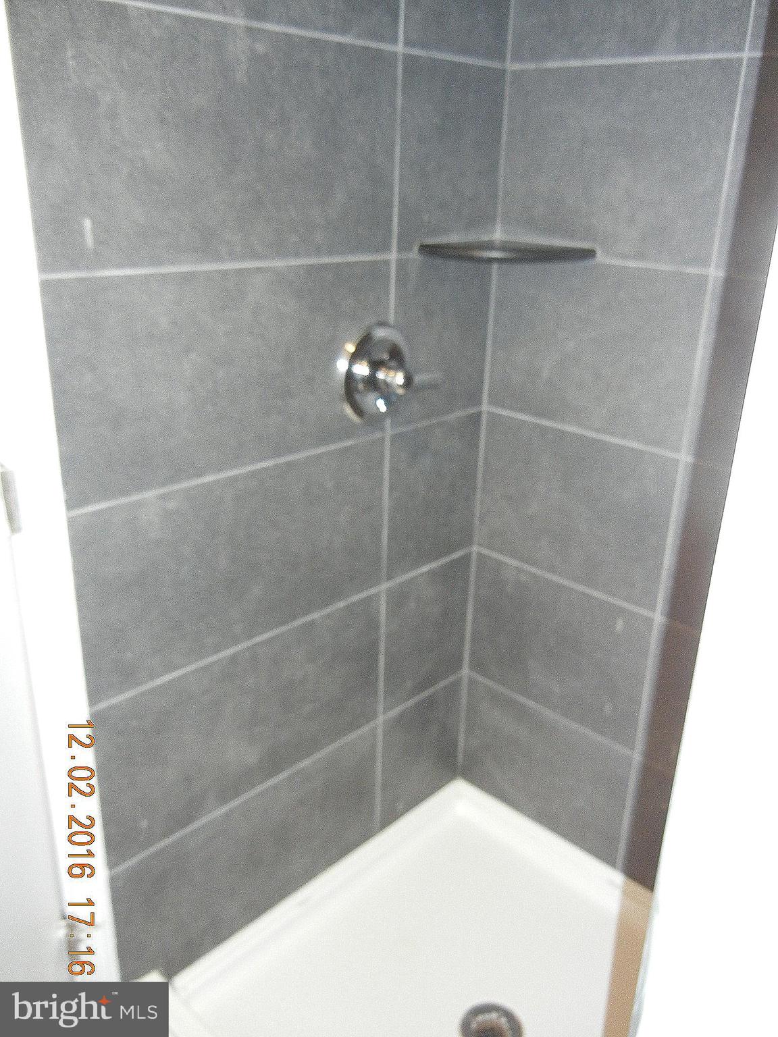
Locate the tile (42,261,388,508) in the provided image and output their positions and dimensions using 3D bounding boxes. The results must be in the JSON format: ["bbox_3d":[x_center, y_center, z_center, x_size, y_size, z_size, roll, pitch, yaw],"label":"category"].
[{"bbox_3d":[-0.210,-0.223,1.344,0.010,0.301,0.610,21,28,39],"label":"tile"}]

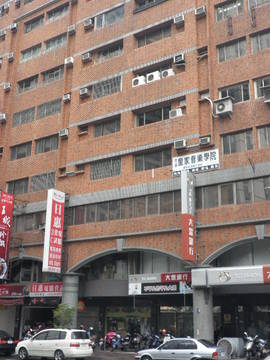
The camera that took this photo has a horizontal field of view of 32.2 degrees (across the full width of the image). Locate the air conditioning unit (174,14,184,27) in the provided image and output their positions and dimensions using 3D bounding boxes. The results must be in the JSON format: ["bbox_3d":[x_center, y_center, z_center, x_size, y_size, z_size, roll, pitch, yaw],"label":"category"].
[{"bbox_3d":[3.234,-11.254,33.073,0.680,0.440,0.550,-11,-22,32],"label":"air conditioning unit"}]

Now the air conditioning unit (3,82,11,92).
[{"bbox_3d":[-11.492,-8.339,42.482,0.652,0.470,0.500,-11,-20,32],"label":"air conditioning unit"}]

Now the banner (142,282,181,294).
[{"bbox_3d":[1.579,6.561,28.390,2.670,0.649,0.120,-11,-22,32],"label":"banner"}]

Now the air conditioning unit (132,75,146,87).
[{"bbox_3d":[0.290,-7.309,35.139,0.880,0.583,0.320,-11,-22,32],"label":"air conditioning unit"}]

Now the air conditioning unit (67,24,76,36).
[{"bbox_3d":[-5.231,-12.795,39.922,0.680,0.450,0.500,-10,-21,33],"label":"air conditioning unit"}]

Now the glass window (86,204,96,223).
[{"bbox_3d":[-3.191,2.494,34.439,0.896,1.371,0.100,-11,-22,32],"label":"glass window"}]

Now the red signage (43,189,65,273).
[{"bbox_3d":[-5.950,3.815,34.677,0.502,6.083,1.347,-11,-22,32],"label":"red signage"}]

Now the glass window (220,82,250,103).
[{"bbox_3d":[6.292,-5.372,29.340,1.937,1.325,0.150,-10,-21,33],"label":"glass window"}]

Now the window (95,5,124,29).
[{"bbox_3d":[-2.061,-12.895,37.556,2.982,1.402,0.120,-11,-20,32],"label":"window"}]

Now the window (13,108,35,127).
[{"bbox_3d":[-9.489,-5.329,39.994,2.617,1.260,0.150,-11,-22,32],"label":"window"}]

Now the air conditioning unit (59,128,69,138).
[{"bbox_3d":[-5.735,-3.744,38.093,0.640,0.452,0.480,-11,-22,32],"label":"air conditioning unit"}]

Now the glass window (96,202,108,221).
[{"bbox_3d":[-2.282,2.312,33.020,1.104,1.282,0.100,-11,-20,32],"label":"glass window"}]

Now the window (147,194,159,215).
[{"bbox_3d":[1.179,1.665,30.780,0.877,1.332,0.120,-10,-21,33],"label":"window"}]

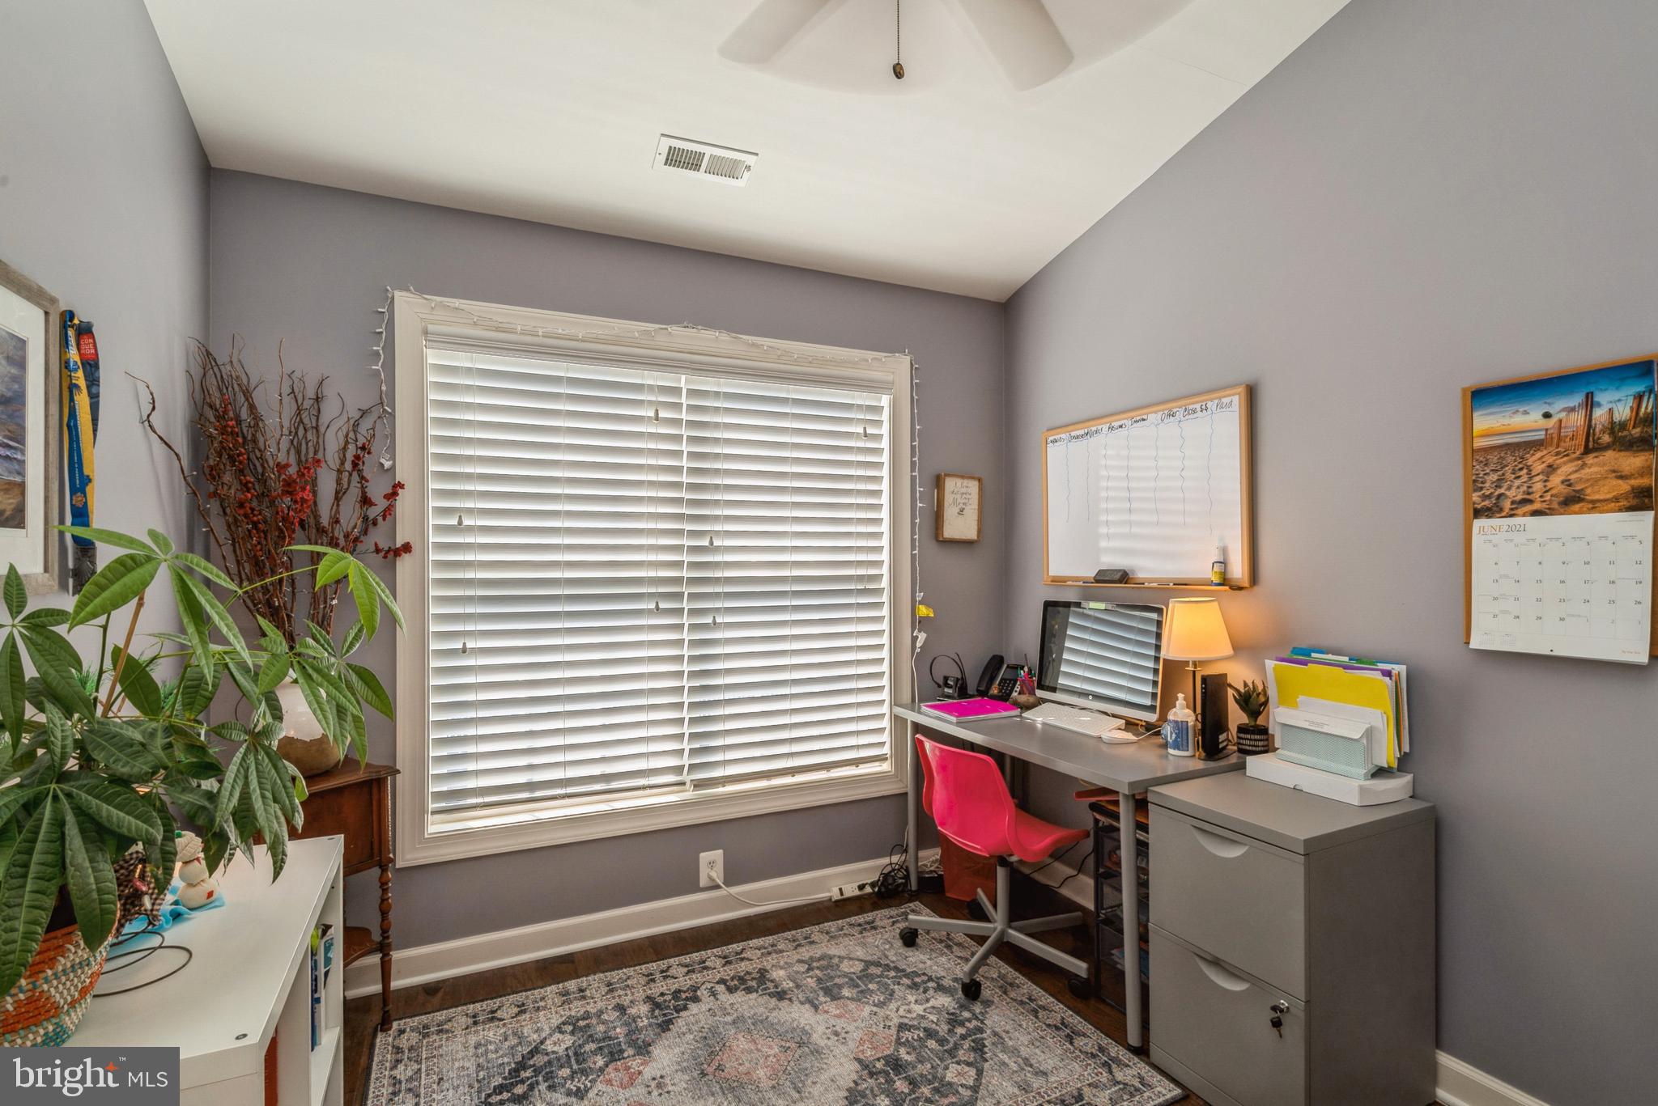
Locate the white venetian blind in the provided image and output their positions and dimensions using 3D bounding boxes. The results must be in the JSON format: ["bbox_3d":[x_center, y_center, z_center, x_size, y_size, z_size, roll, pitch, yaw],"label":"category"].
[{"bbox_3d":[-0.521,0.062,2.762,1.720,1.590,0.065,0,-1,-24],"label":"white venetian blind"}]

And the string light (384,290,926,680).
[{"bbox_3d":[-0.513,-0.146,2.732,1.990,1.430,0.045,0,-1,-24],"label":"string light"}]

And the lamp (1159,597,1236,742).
[{"bbox_3d":[1.159,0.382,2.320,0.225,0.472,0.225,0,-1,-25],"label":"lamp"}]

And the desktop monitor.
[{"bbox_3d":[1.015,0.405,2.725,0.155,0.435,0.535,0,-1,-31],"label":"desktop monitor"}]

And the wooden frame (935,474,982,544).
[{"bbox_3d":[0.560,-0.187,3.174,0.210,0.287,0.040,0,-1,-23],"label":"wooden frame"}]

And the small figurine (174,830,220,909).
[{"bbox_3d":[-1.094,0.540,1.277,0.063,0.126,0.055,0,-1,-24],"label":"small figurine"}]

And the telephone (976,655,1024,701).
[{"bbox_3d":[0.722,0.534,3.100,0.170,0.185,0.190,0,-1,-41],"label":"telephone"}]

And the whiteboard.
[{"bbox_3d":[1.099,-0.199,2.693,0.042,0.630,0.920,0,-1,-24],"label":"whiteboard"}]

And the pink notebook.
[{"bbox_3d":[0.554,0.617,2.895,0.305,0.021,0.258,0,-1,-29],"label":"pink notebook"}]

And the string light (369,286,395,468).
[{"bbox_3d":[-1.389,-0.546,2.291,0.066,0.565,0.030,0,-1,-24],"label":"string light"}]

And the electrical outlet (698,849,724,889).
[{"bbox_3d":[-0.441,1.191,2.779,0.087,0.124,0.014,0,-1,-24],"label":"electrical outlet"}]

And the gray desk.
[{"bbox_3d":[0.812,1.001,2.648,0.600,0.740,1.200,0,-1,-26],"label":"gray desk"}]

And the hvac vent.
[{"bbox_3d":[-0.383,-1.212,2.300,0.300,0.020,0.145,0,-15,-24],"label":"hvac vent"}]

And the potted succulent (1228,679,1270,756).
[{"bbox_3d":[1.288,0.496,2.255,0.125,0.225,0.130,0,-1,-25],"label":"potted succulent"}]

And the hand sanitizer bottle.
[{"bbox_3d":[1.081,0.522,2.257,0.055,0.190,0.083,0,-1,-42],"label":"hand sanitizer bottle"}]

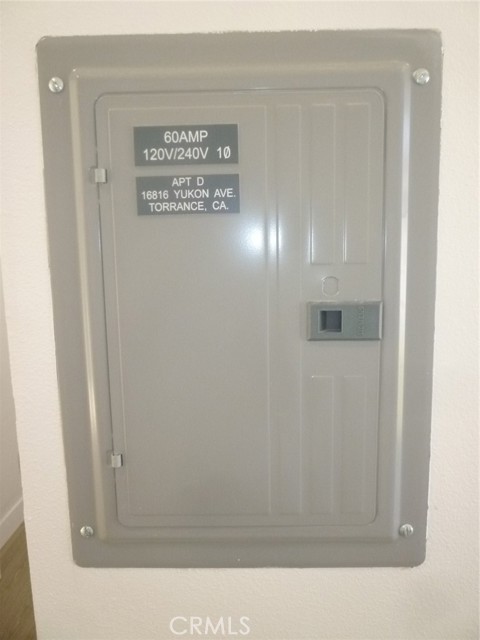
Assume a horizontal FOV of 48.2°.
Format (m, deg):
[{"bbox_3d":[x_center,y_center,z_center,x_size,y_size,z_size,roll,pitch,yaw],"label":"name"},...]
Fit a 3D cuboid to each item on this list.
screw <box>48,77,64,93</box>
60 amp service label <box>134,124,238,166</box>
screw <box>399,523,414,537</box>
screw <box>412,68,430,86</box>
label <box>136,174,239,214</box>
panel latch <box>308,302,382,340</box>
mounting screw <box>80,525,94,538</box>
[{"bbox_3d":[-0.178,-0.228,0.520,0.015,0.015,0.005,-1,9,1],"label":"screw"},{"bbox_3d":[-0.052,-0.170,0.522,0.102,0.037,0.002,-1,9,1],"label":"60 amp service label"},{"bbox_3d":[0.181,0.229,0.584,0.015,0.015,0.005,-1,9,1],"label":"screw"},{"bbox_3d":[0.173,-0.233,0.513,0.015,0.015,0.005,-1,9,1],"label":"screw"},{"bbox_3d":[-0.051,-0.124,0.529,0.102,0.037,0.002,-1,9,1],"label":"label"},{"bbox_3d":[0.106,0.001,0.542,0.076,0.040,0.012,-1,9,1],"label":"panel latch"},{"bbox_3d":[-0.169,0.233,0.591,0.015,0.015,0.005,-1,9,1],"label":"mounting screw"}]

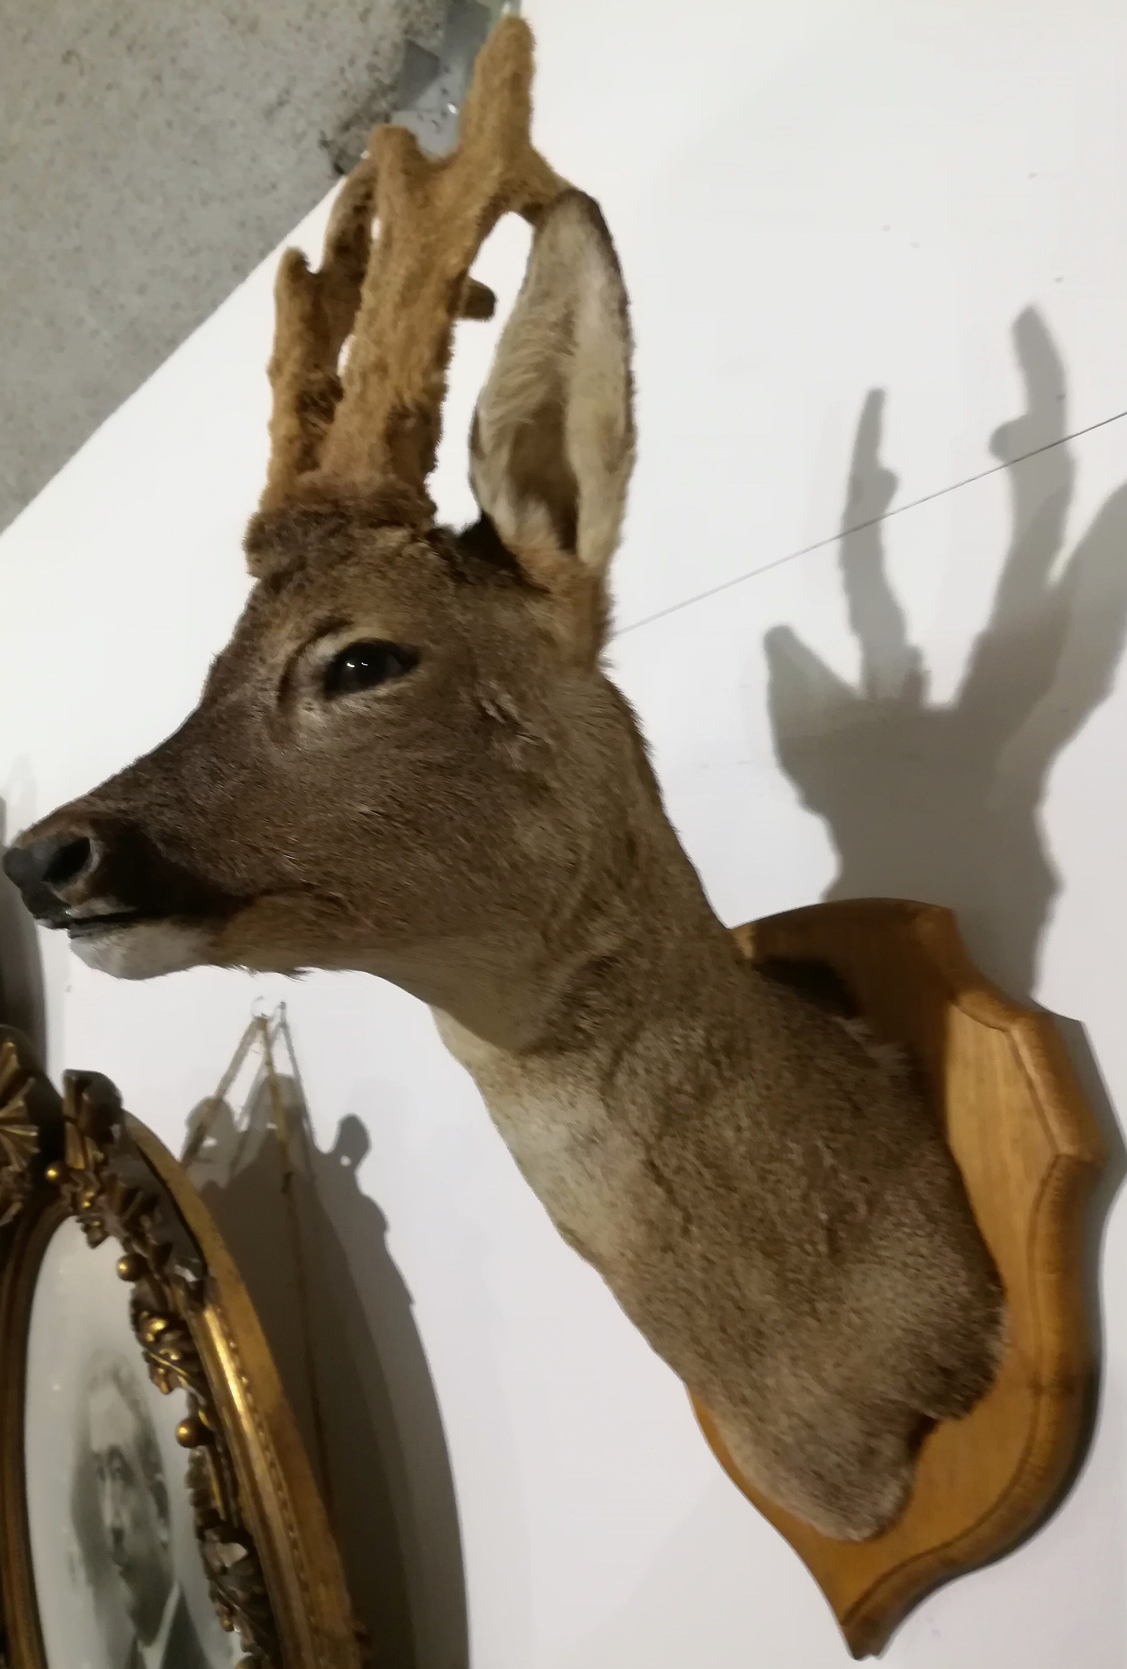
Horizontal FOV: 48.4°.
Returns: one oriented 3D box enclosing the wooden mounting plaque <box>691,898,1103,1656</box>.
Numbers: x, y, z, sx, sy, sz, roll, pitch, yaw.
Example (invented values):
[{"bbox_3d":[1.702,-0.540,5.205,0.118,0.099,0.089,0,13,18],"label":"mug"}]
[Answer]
[{"bbox_3d":[0.120,0.172,0.519,0.021,0.303,0.210,16,-22,-40],"label":"wooden mounting plaque"}]

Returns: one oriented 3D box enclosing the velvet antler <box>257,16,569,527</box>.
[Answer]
[{"bbox_3d":[-0.047,-0.190,0.458,0.106,0.213,0.102,16,-22,-40],"label":"velvet antler"}]

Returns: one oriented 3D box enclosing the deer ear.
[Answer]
[{"bbox_3d":[-0.003,-0.142,0.406,0.052,0.122,0.038,5,11,3],"label":"deer ear"}]

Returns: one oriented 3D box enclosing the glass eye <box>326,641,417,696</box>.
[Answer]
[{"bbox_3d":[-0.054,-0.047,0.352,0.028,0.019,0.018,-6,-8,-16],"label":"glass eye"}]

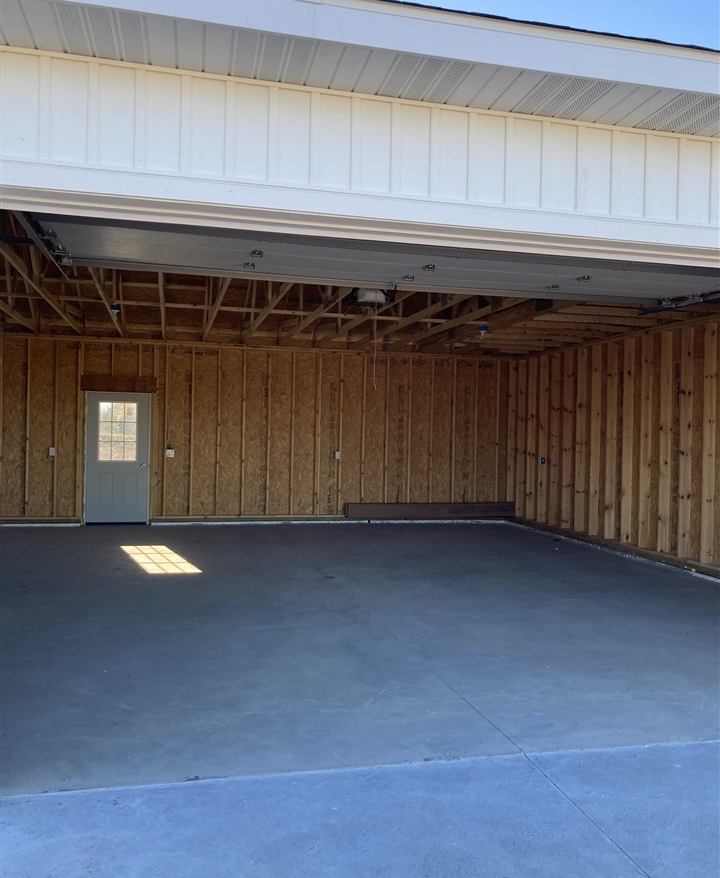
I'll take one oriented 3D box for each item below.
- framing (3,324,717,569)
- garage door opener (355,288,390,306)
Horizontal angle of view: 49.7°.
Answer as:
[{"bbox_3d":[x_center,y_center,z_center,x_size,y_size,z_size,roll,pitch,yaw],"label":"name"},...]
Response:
[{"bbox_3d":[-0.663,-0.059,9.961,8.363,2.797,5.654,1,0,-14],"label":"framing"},{"bbox_3d":[0.088,-1.294,6.865,0.278,0.198,0.357,1,0,-13],"label":"garage door opener"}]

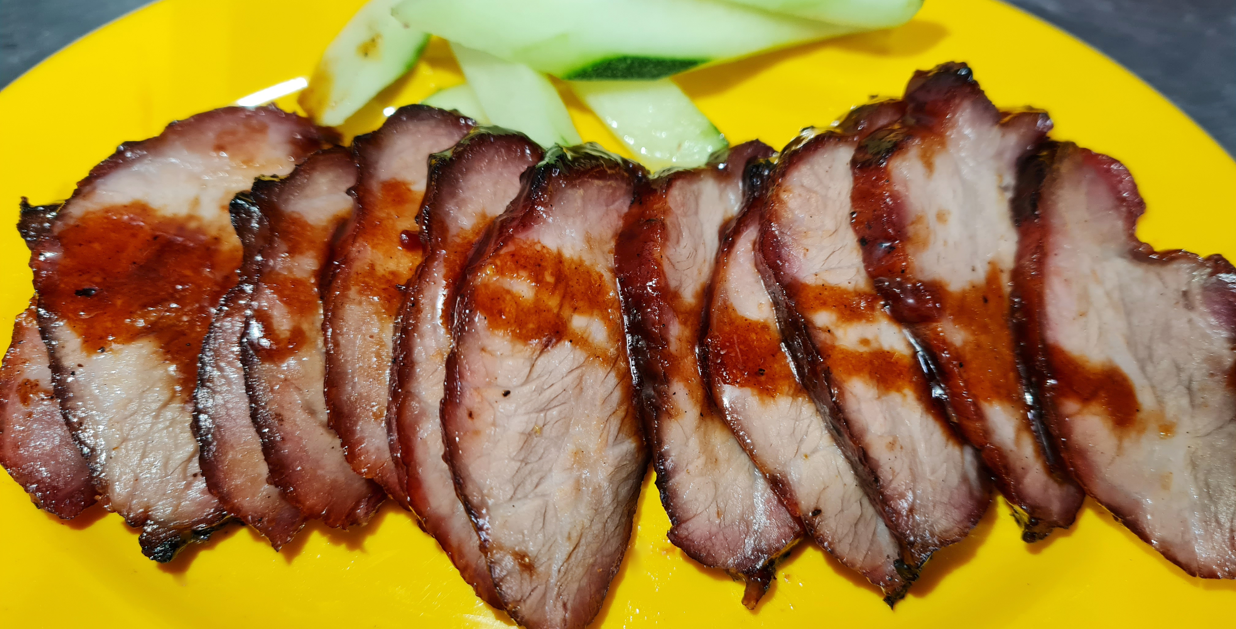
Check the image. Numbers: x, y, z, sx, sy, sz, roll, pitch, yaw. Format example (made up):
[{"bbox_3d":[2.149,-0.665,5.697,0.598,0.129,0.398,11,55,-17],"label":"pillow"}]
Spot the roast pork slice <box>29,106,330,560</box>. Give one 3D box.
[{"bbox_3d":[-0.073,0.000,0.164,0.055,0.013,0.079,-8,68,-12],"label":"roast pork slice"}]

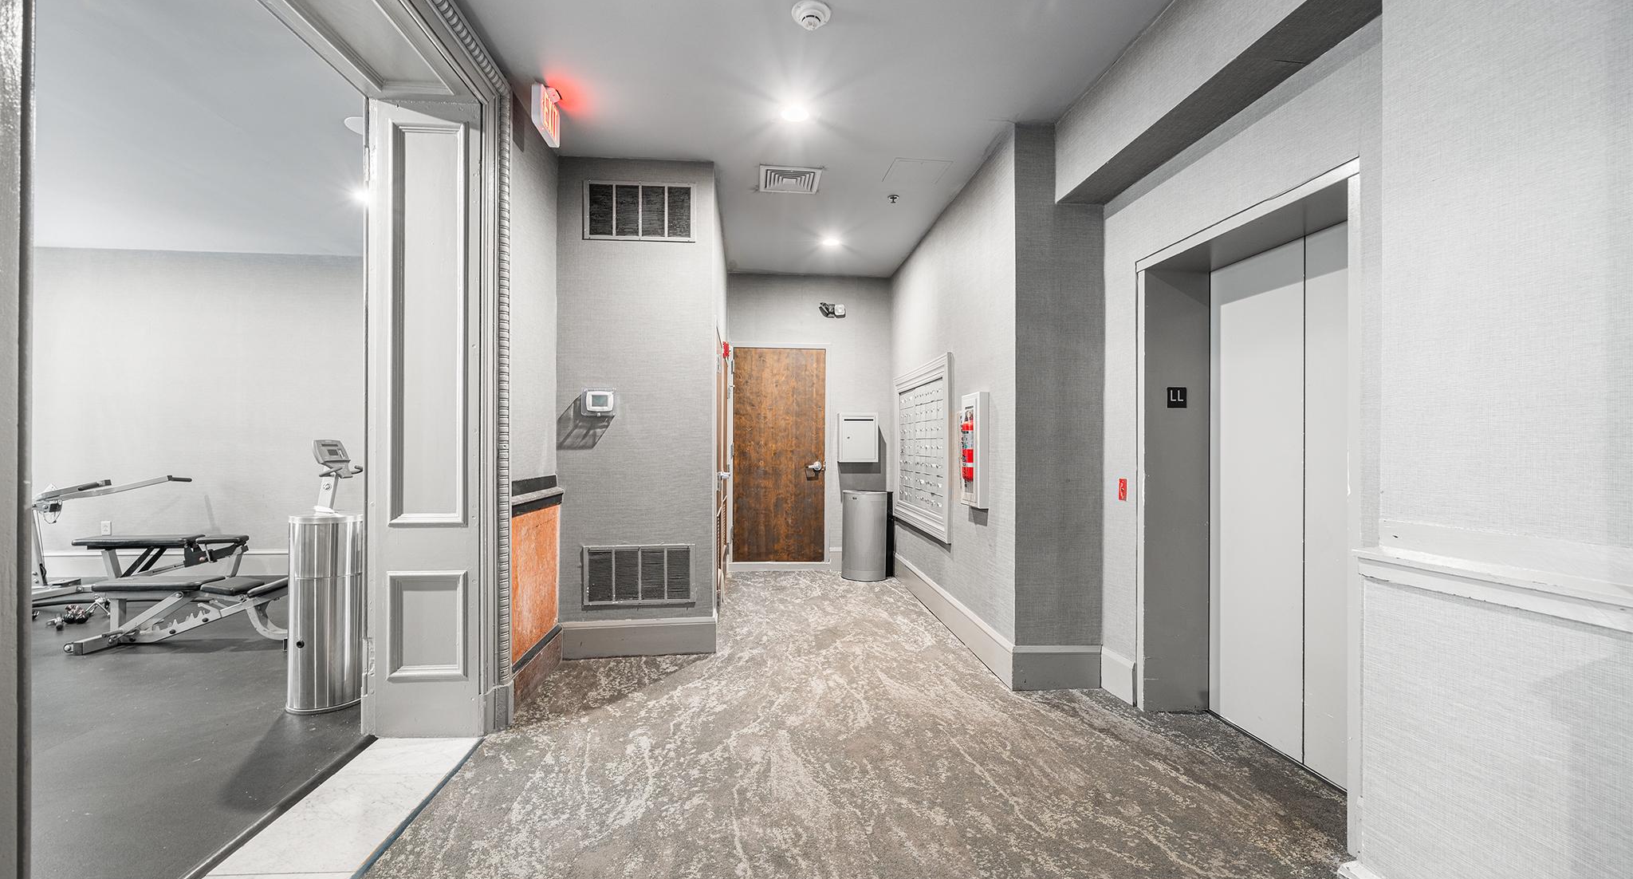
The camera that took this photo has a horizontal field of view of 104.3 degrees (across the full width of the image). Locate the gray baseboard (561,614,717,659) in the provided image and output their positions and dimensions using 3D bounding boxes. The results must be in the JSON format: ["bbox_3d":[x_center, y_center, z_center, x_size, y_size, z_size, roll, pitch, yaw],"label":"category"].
[{"bbox_3d":[-1.066,1.200,3.849,0.905,0.220,0.022,0,0,-6],"label":"gray baseboard"}]

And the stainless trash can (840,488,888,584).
[{"bbox_3d":[0.464,0.900,5.999,0.420,0.810,0.390,0,0,0],"label":"stainless trash can"}]

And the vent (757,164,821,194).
[{"bbox_3d":[-0.173,-1.661,4.123,0.390,0.030,0.400,0,0,-6],"label":"vent"}]

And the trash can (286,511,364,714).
[{"bbox_3d":[-2.432,0.852,3.185,0.350,0.915,0.350,0,0,-6],"label":"trash can"}]

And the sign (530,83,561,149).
[{"bbox_3d":[-1.302,-1.561,3.074,0.050,0.188,0.280,0,0,-6],"label":"sign"}]

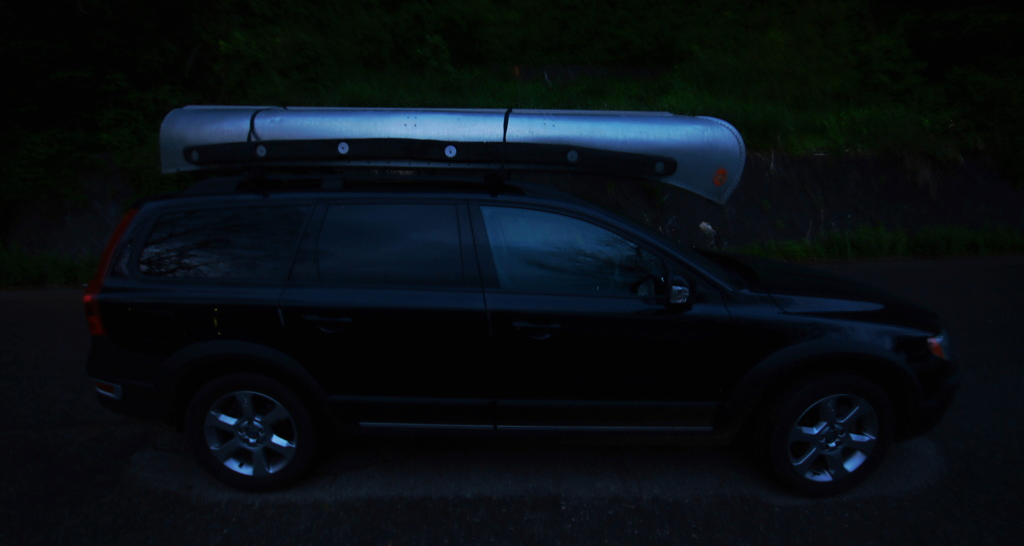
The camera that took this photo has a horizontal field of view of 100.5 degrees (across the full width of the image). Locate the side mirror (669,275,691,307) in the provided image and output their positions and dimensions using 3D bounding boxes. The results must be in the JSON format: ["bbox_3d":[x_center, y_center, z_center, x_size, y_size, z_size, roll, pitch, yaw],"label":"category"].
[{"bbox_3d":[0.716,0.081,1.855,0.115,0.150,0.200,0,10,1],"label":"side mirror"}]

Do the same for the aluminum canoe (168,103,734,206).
[{"bbox_3d":[-0.389,-0.745,2.695,3.680,0.550,1.020,1,10,1],"label":"aluminum canoe"}]

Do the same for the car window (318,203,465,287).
[{"bbox_3d":[-0.581,-0.135,2.056,0.715,0.419,0.050,0,-12,1],"label":"car window"}]

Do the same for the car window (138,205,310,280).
[{"bbox_3d":[-1.430,-0.153,2.121,0.856,0.384,0.050,0,-12,4],"label":"car window"}]

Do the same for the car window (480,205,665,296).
[{"bbox_3d":[0.287,-0.108,2.055,0.880,0.457,0.050,0,-12,-1],"label":"car window"}]

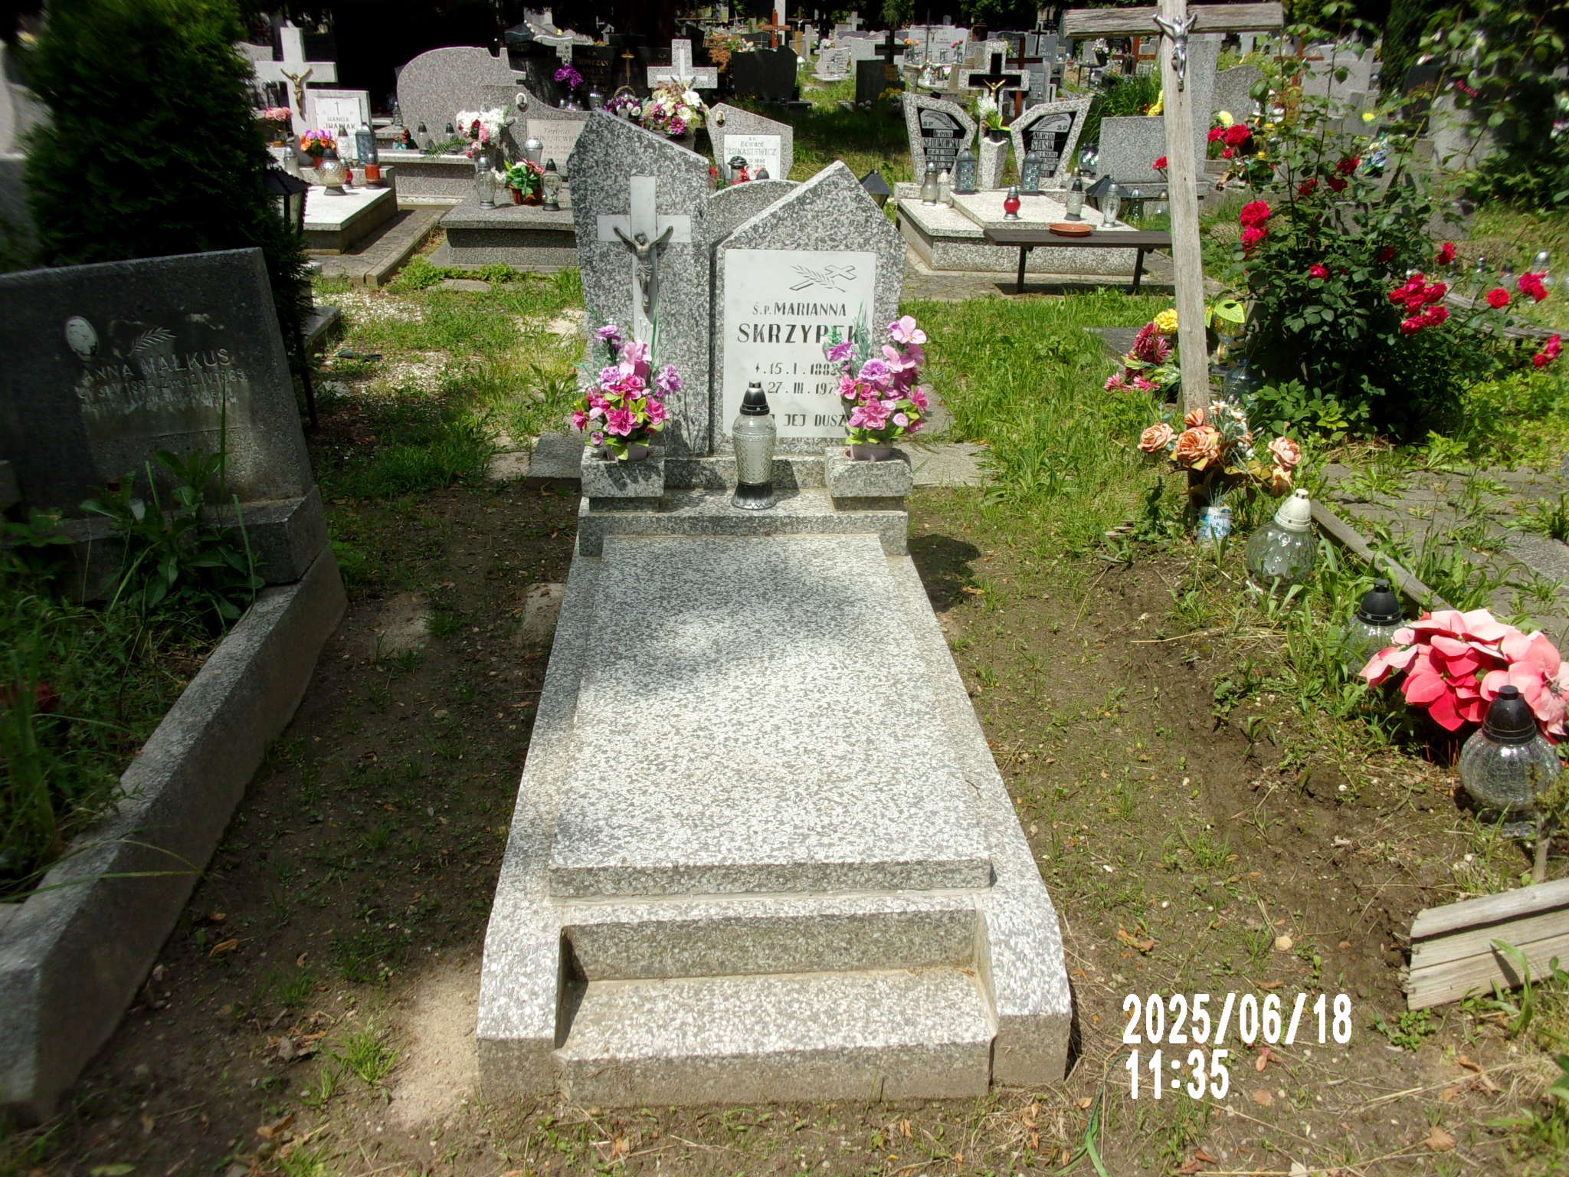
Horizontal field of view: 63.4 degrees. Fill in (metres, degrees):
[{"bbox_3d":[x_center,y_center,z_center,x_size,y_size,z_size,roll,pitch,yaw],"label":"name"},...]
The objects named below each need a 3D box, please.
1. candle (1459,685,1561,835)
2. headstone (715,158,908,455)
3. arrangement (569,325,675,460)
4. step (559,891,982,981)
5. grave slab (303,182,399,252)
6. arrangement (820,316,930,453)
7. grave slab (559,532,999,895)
[{"bbox_3d":[1.434,0.332,2.528,0.211,0.315,0.211,-10,25,1],"label":"candle"},{"bbox_3d":[0.058,-0.736,3.352,0.486,0.763,0.110,-1,23,-4],"label":"headstone"},{"bbox_3d":[-0.414,-0.495,3.252,0.270,0.370,0.230,0,24,-4],"label":"arrangement"},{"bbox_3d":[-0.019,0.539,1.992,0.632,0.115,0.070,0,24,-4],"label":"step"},{"bbox_3d":[-3.305,-2.551,8.722,0.920,0.180,1.763,0,24,-4],"label":"grave slab"},{"bbox_3d":[0.227,-0.501,3.110,0.266,0.335,0.220,0,24,-4],"label":"arrangement"},{"bbox_3d":[-0.063,0.177,2.671,0.705,0.058,1.408,0,24,-4],"label":"grave slab"}]

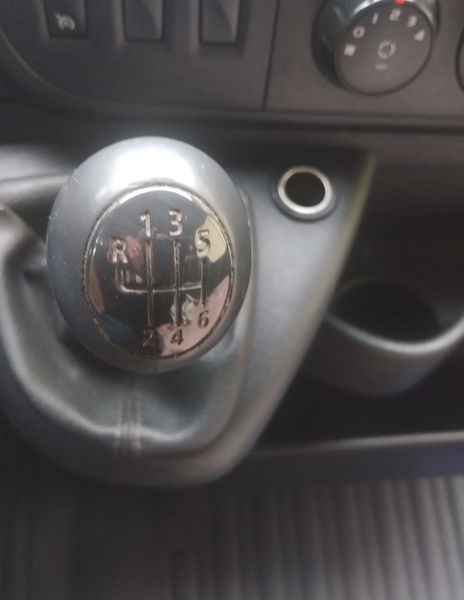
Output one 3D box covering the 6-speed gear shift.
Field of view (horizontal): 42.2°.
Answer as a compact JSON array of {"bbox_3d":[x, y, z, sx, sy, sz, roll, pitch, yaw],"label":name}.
[{"bbox_3d":[-0.024,-0.012,0.171,0.055,0.067,0.061,-2,85,-12],"label":"6-speed gear shift"}]

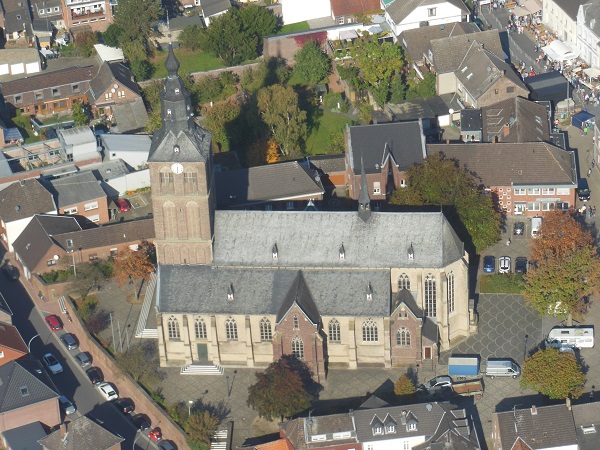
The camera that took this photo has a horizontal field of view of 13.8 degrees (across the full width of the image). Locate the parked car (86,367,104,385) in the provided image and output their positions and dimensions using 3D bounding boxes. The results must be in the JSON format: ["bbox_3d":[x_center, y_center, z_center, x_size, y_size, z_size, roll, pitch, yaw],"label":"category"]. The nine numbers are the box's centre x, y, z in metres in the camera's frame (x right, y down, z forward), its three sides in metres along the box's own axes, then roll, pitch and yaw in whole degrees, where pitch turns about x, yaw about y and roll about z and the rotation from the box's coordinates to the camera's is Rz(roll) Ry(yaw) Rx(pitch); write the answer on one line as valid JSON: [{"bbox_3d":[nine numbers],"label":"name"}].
[{"bbox_3d":[-32.240,23.130,386.700,1.760,1.500,4.150,-18,35,-23],"label":"parked car"}]

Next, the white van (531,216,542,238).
[{"bbox_3d":[38.617,0.291,403.700,1.850,1.900,4.500,1,36,5],"label":"white van"}]

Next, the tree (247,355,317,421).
[{"bbox_3d":[-2.750,25.370,371.870,9.800,10.600,9.800,-3,32,0],"label":"tree"}]

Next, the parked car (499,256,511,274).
[{"bbox_3d":[33.620,6.540,407.290,1.740,1.450,3.950,-2,32,3],"label":"parked car"}]

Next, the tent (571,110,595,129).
[{"bbox_3d":[48.919,-18.122,427.385,2.900,3.000,2.700,-26,42,-29],"label":"tent"}]

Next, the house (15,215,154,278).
[{"bbox_3d":[-35.850,2.140,415.190,23.600,7.200,11.200,-10,33,-11],"label":"house"}]

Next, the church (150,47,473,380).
[{"bbox_3d":[2.372,-5.087,371.547,49.017,51.254,27.661,1,36,5],"label":"church"}]

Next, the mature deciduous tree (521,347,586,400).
[{"bbox_3d":[37.432,22.948,366.252,9.800,9.400,9.800,-2,36,1],"label":"mature deciduous tree"}]

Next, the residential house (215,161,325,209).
[{"bbox_3d":[-6.720,-6.060,424.130,20.400,8.800,8.400,-8,32,-8],"label":"residential house"}]

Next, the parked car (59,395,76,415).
[{"bbox_3d":[-35.720,27.380,380.240,1.760,1.480,4.200,-18,35,-23],"label":"parked car"}]

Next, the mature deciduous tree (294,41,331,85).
[{"bbox_3d":[2.091,-29.488,440.885,6.700,9.200,6.700,-2,36,1],"label":"mature deciduous tree"}]

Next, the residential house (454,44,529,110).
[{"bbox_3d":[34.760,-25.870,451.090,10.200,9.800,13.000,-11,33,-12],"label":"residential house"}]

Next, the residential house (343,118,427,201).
[{"bbox_3d":[14.441,-10.467,409.737,12.600,14.100,11.200,-5,36,-3],"label":"residential house"}]

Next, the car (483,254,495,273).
[{"bbox_3d":[30.309,6.138,396.595,1.750,1.460,4.100,1,36,5],"label":"car"}]

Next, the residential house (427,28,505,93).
[{"bbox_3d":[30.530,-30.740,459.260,13.600,9.800,9.400,-11,33,-12],"label":"residential house"}]

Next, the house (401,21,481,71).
[{"bbox_3d":[26.930,-34.390,466.550,16.000,8.600,10.000,-11,33,-12],"label":"house"}]

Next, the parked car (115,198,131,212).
[{"bbox_3d":[-30.680,-3.630,429.330,1.700,1.480,3.850,-15,34,-18],"label":"parked car"}]

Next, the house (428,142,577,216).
[{"bbox_3d":[33.378,-9.015,409.275,24.600,10.800,10.900,1,36,5],"label":"house"}]

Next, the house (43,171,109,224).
[{"bbox_3d":[-37.860,-3.700,424.890,8.600,7.000,7.200,-15,34,-18],"label":"house"}]

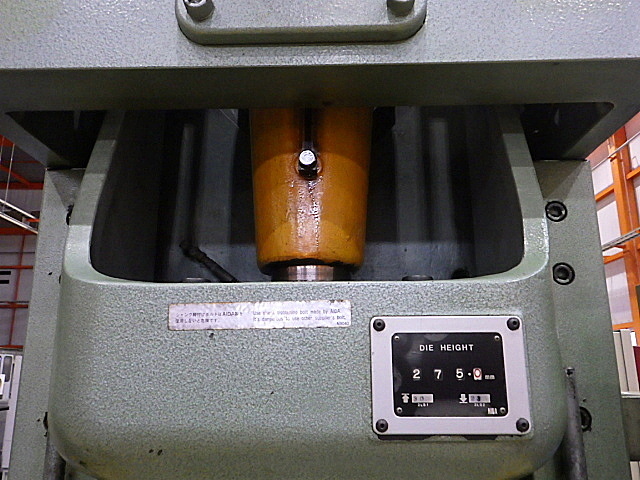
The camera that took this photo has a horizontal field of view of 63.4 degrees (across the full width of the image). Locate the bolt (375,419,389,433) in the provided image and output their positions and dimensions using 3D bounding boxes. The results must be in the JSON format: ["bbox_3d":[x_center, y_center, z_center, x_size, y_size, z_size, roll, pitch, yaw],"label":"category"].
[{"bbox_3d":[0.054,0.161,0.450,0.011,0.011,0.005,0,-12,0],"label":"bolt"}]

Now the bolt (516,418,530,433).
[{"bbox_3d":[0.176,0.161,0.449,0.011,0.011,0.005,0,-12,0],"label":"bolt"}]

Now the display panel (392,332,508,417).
[{"bbox_3d":[0.115,0.119,0.461,0.100,0.072,0.004,0,-12,0],"label":"display panel"}]

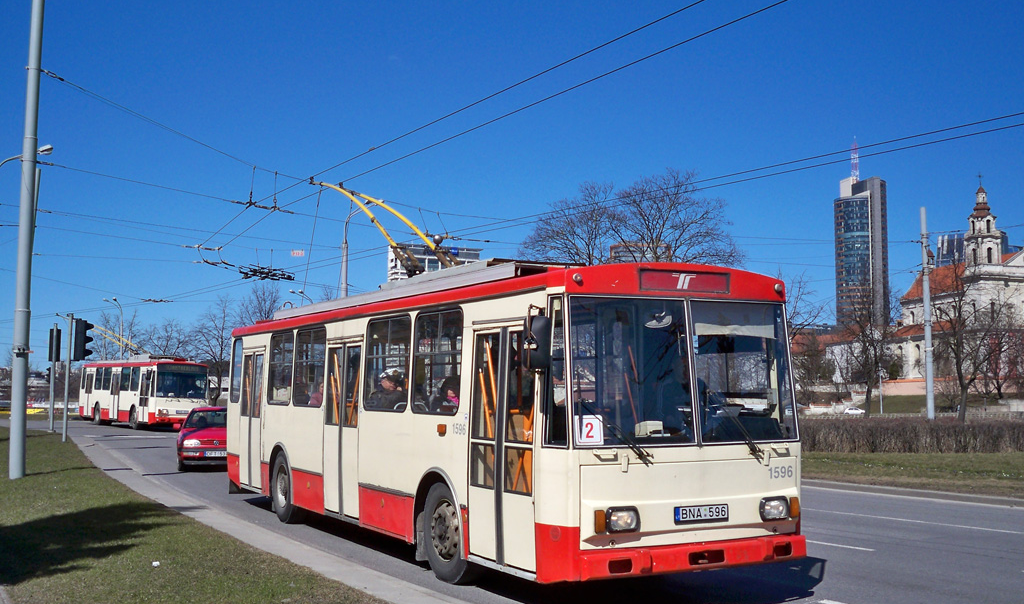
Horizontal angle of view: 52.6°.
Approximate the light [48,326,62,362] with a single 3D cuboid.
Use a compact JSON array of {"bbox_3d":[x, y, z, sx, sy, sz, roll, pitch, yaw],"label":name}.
[{"bbox_3d":[-17.158,1.634,38.900,0.400,1.190,0.380,3,-5,-30],"label":"light"}]

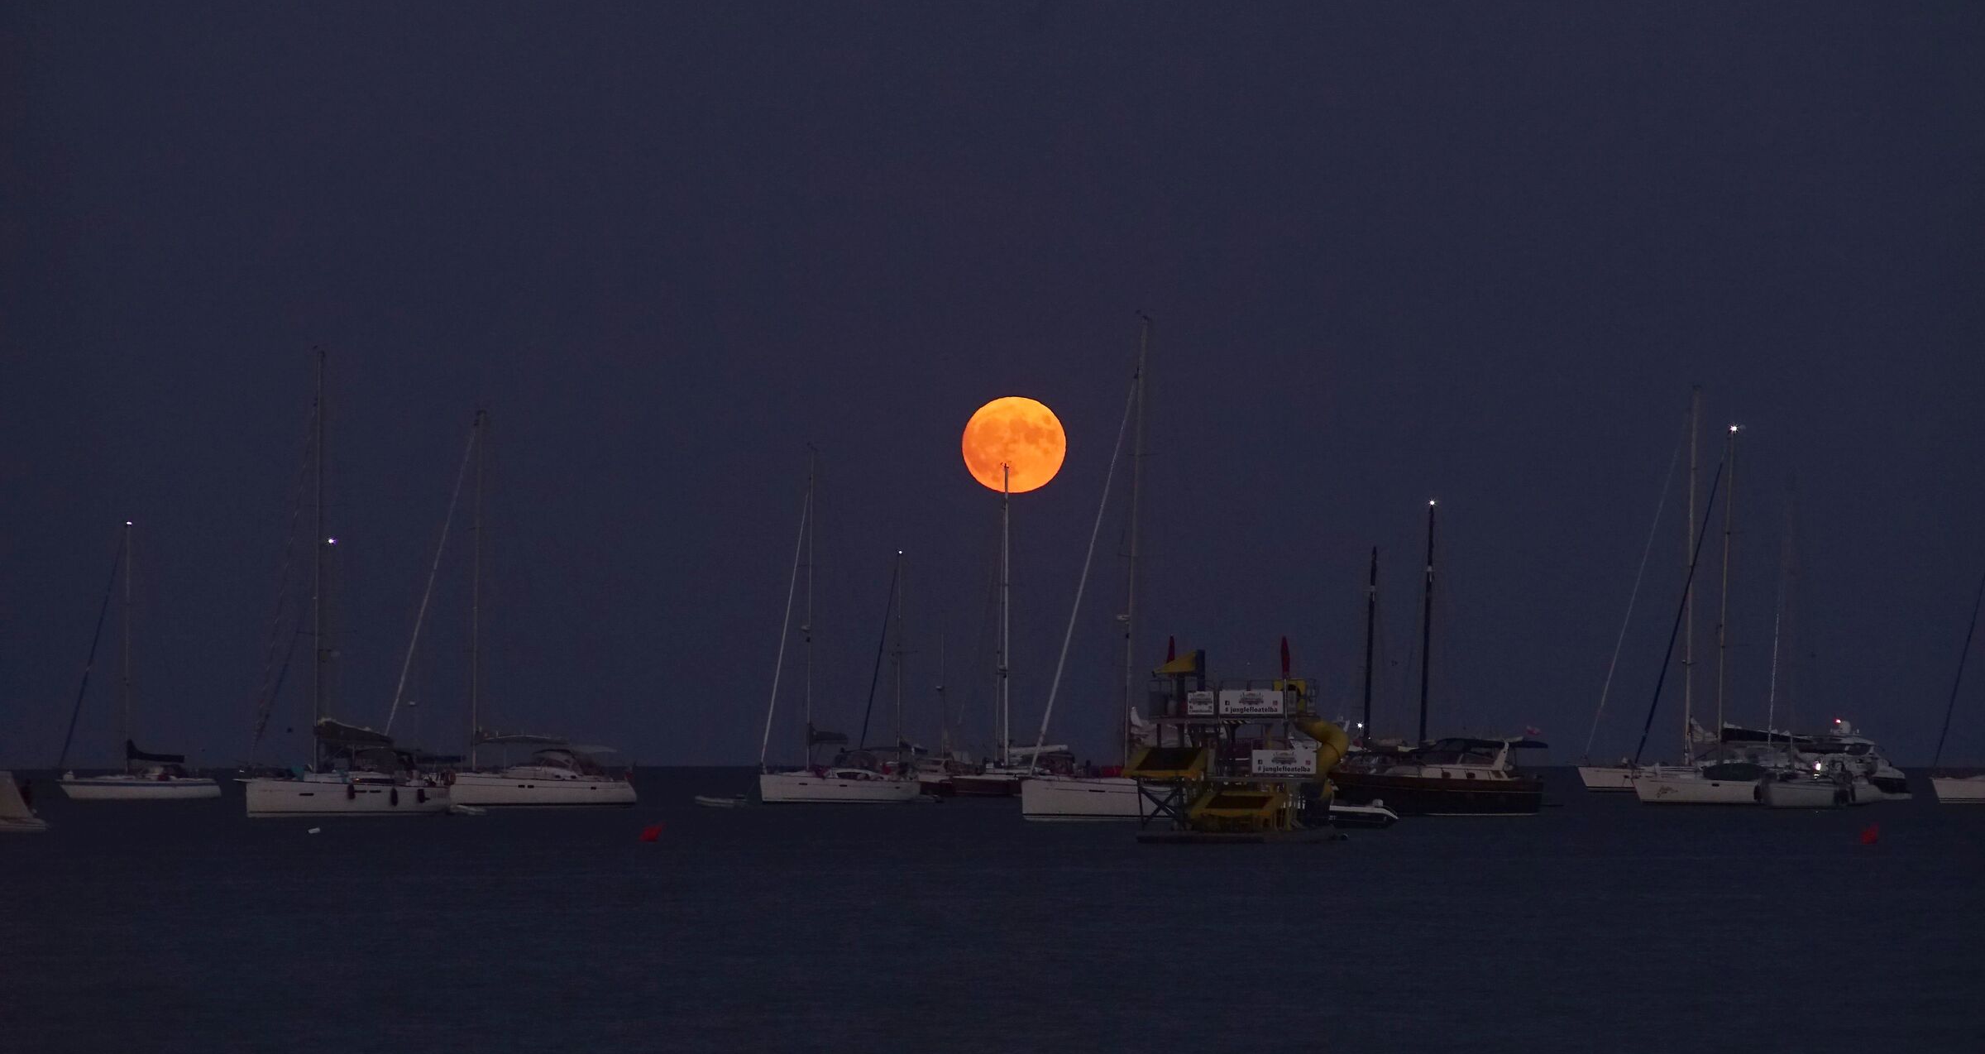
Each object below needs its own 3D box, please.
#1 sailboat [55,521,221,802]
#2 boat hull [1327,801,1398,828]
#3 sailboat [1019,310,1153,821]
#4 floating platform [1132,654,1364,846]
[{"bbox_3d":[-50.107,7.860,645.842,10.800,16.200,3.500,1,-1,-35],"label":"sailboat"},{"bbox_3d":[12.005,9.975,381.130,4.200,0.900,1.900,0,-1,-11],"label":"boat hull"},{"bbox_3d":[6.356,1.854,463.561,4.500,21.000,15.000,-1,-2,43],"label":"sailboat"},{"bbox_3d":[7.472,6.503,329.000,5.400,5.800,5.200,0,-1,20],"label":"floating platform"}]

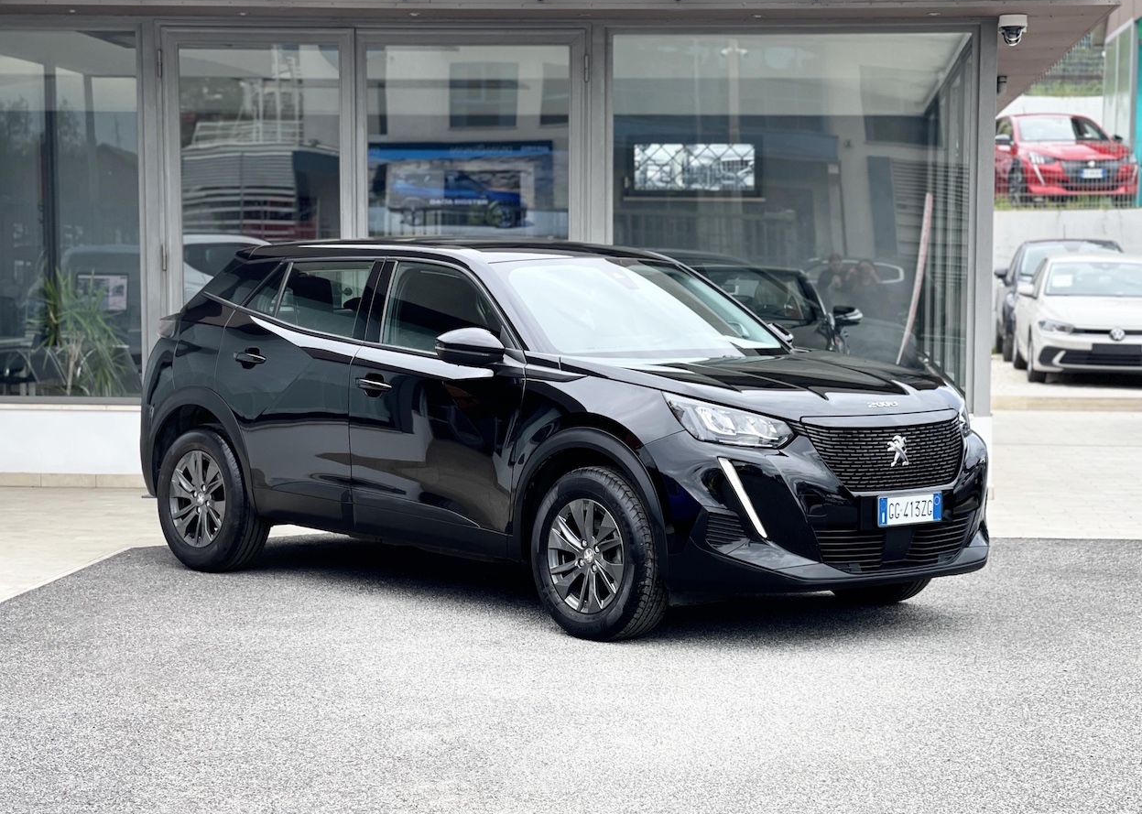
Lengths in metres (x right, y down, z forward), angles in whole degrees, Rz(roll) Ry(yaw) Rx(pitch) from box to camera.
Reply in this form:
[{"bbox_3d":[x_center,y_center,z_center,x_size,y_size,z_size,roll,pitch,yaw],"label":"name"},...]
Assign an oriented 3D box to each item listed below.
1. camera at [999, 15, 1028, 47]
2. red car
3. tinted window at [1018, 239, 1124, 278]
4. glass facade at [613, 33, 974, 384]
[{"bbox_3d":[2.730,-2.320,13.000,0.170,0.190,0.170,1,4,6],"label":"camera"},{"bbox_3d":[7.280,-3.700,32.000,1.820,1.430,4.050,0,4,-5],"label":"red car"},{"bbox_3d":[6.850,-2.030,28.900,1.420,0.550,0.500,1,4,9],"label":"tinted window"},{"bbox_3d":[1.400,-1.180,13.250,2.280,2.300,0.100,1,4,6],"label":"glass facade"}]

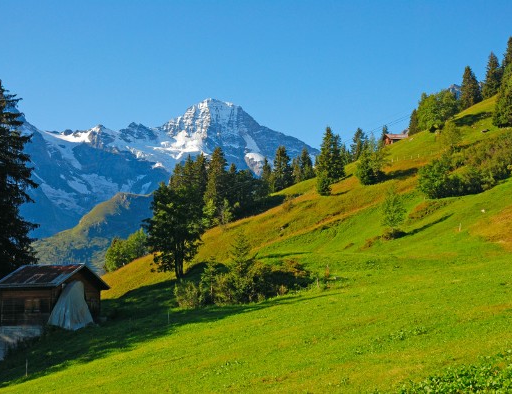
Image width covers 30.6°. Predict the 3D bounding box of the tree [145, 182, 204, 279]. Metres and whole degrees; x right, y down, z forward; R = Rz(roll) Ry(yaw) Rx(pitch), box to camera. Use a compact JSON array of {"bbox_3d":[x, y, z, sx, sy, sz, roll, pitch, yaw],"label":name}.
[{"bbox_3d":[-8.284,3.405,95.000,5.719,9.612,5.719,0,-7,0],"label":"tree"}]

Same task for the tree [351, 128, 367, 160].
[{"bbox_3d":[21.490,-10.745,195.000,3.441,7.094,3.370,0,-6,0],"label":"tree"}]

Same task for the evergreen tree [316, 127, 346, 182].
[{"bbox_3d":[17.935,-10.232,225.000,7.006,13.279,7.006,0,-7,0],"label":"evergreen tree"}]

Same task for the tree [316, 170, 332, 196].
[{"bbox_3d":[14.445,-2.889,200.000,3.321,5.480,3.321,0,-7,0],"label":"tree"}]

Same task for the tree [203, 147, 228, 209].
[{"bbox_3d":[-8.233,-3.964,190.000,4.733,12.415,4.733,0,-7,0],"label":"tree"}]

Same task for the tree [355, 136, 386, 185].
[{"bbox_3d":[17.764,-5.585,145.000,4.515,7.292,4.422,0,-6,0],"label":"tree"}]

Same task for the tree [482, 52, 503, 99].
[{"bbox_3d":[67.058,-34.451,265.000,6.051,12.847,6.051,0,-7,0],"label":"tree"}]

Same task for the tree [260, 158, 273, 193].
[{"bbox_3d":[2.236,-4.371,190.000,2.564,6.912,2.511,0,-6,0],"label":"tree"}]

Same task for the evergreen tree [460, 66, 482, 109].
[{"bbox_3d":[43.607,-22.159,190.000,4.338,8.742,4.249,0,-6,0],"label":"evergreen tree"}]

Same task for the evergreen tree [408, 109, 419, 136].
[{"bbox_3d":[49.337,-23.117,290.000,4.515,8.558,4.515,0,-7,0],"label":"evergreen tree"}]

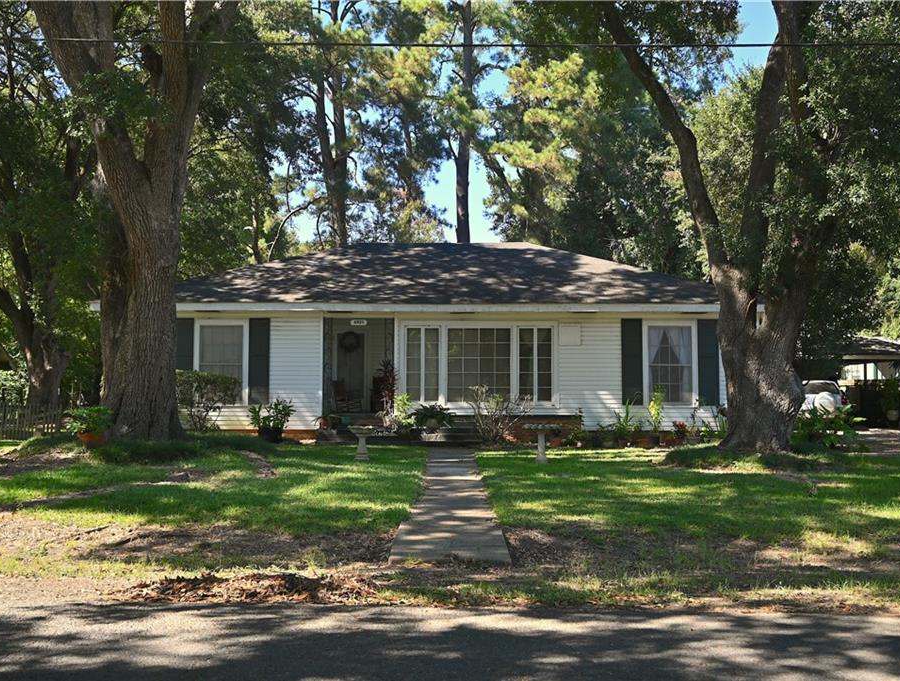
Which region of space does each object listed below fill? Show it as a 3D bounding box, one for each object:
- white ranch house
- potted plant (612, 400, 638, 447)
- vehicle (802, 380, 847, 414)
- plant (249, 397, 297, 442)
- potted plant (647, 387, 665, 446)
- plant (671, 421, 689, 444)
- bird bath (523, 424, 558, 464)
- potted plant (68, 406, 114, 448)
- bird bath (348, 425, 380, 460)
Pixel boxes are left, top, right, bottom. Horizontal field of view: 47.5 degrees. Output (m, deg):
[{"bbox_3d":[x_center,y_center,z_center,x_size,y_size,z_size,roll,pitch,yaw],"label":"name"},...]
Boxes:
[{"bbox_3d":[-0.255,-0.037,27.894,15.459,5.279,10.400,0,-3,0],"label":"white ranch house"},{"bbox_3d":[3.825,1.803,22.235,0.587,0.997,0.557,0,-3,0],"label":"potted plant"},{"bbox_3d":[12.114,2.237,35.002,1.770,1.680,4.350,0,-3,3],"label":"vehicle"},{"bbox_3d":[-3.835,1.736,22.138,1.028,0.960,0.874,0,-3,0],"label":"plant"},{"bbox_3d":[4.478,1.673,22.242,0.413,1.257,0.413,0,-3,0],"label":"potted plant"},{"bbox_3d":[4.985,2.009,22.223,0.391,0.541,0.391,0,-3,0],"label":"plant"},{"bbox_3d":[1.630,1.848,18.226,0.677,0.701,0.677,0,-3,0],"label":"bird bath"},{"bbox_3d":[-6.715,1.627,19.140,0.842,0.783,0.800,0,-3,0],"label":"potted plant"},{"bbox_3d":[-1.614,1.890,18.825,0.543,0.651,0.543,0,-3,0],"label":"bird bath"}]

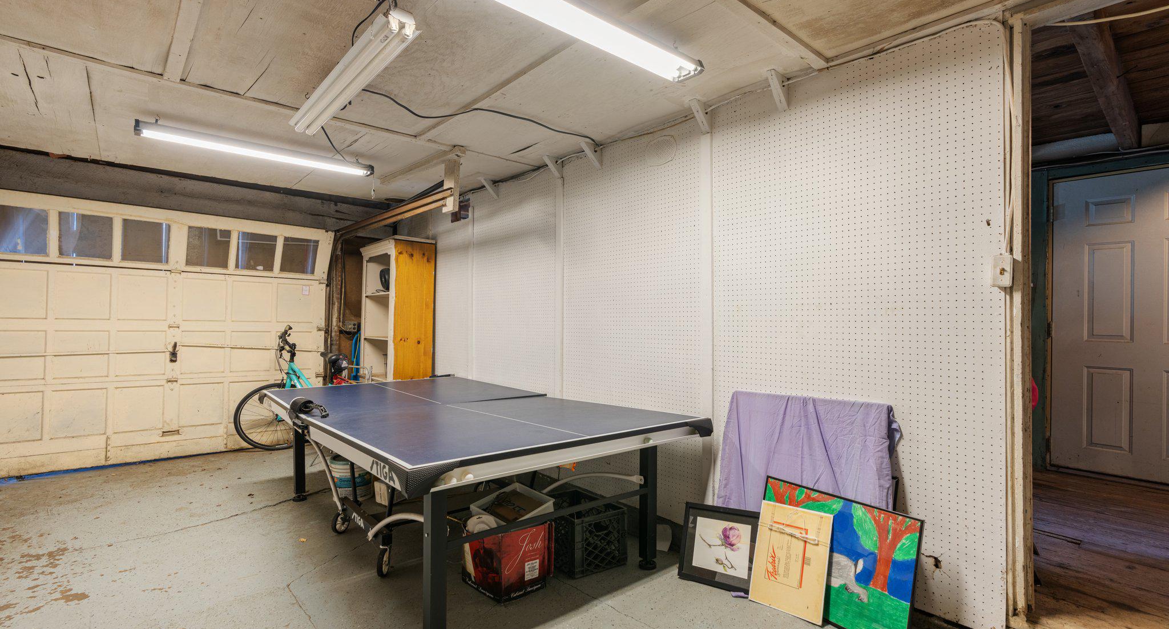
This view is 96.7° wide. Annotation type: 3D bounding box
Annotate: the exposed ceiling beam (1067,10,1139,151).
[{"bbox_3d":[2.550,-1.120,2.505,2.300,0.140,0.085,0,-1,-41],"label":"exposed ceiling beam"}]

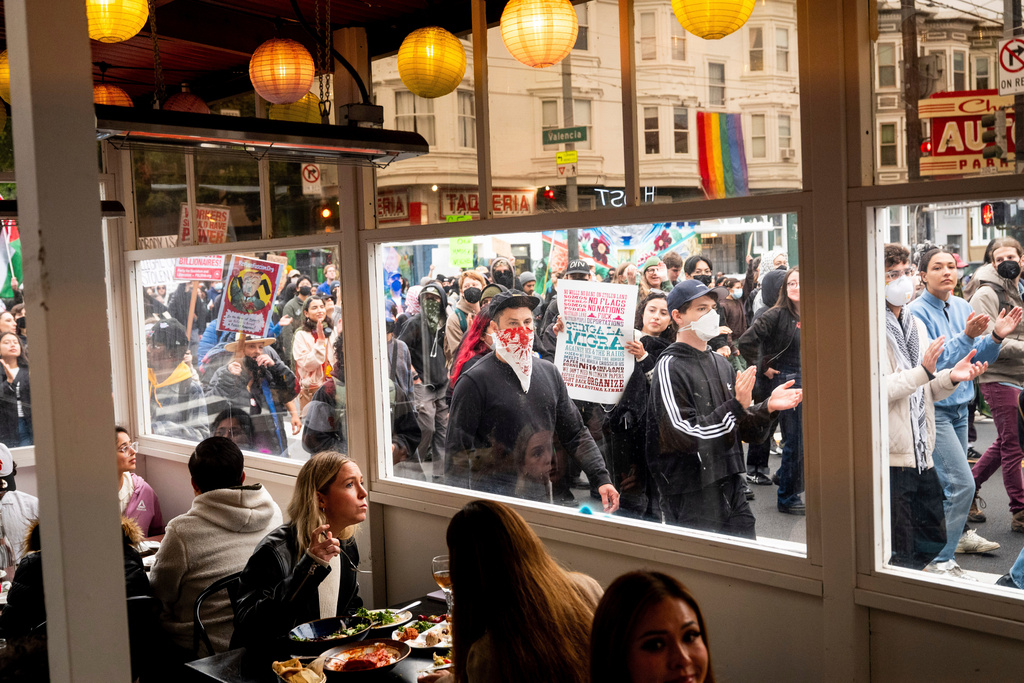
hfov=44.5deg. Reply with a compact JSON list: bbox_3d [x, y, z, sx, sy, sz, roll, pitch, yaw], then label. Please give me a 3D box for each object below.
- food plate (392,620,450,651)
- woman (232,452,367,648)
[{"bbox_3d":[-0.218,0.829,3.515,0.260,0.050,0.260,-5,5,-40],"label":"food plate"},{"bbox_3d":[-0.570,0.974,3.740,0.720,1.240,0.520,1,5,43],"label":"woman"}]

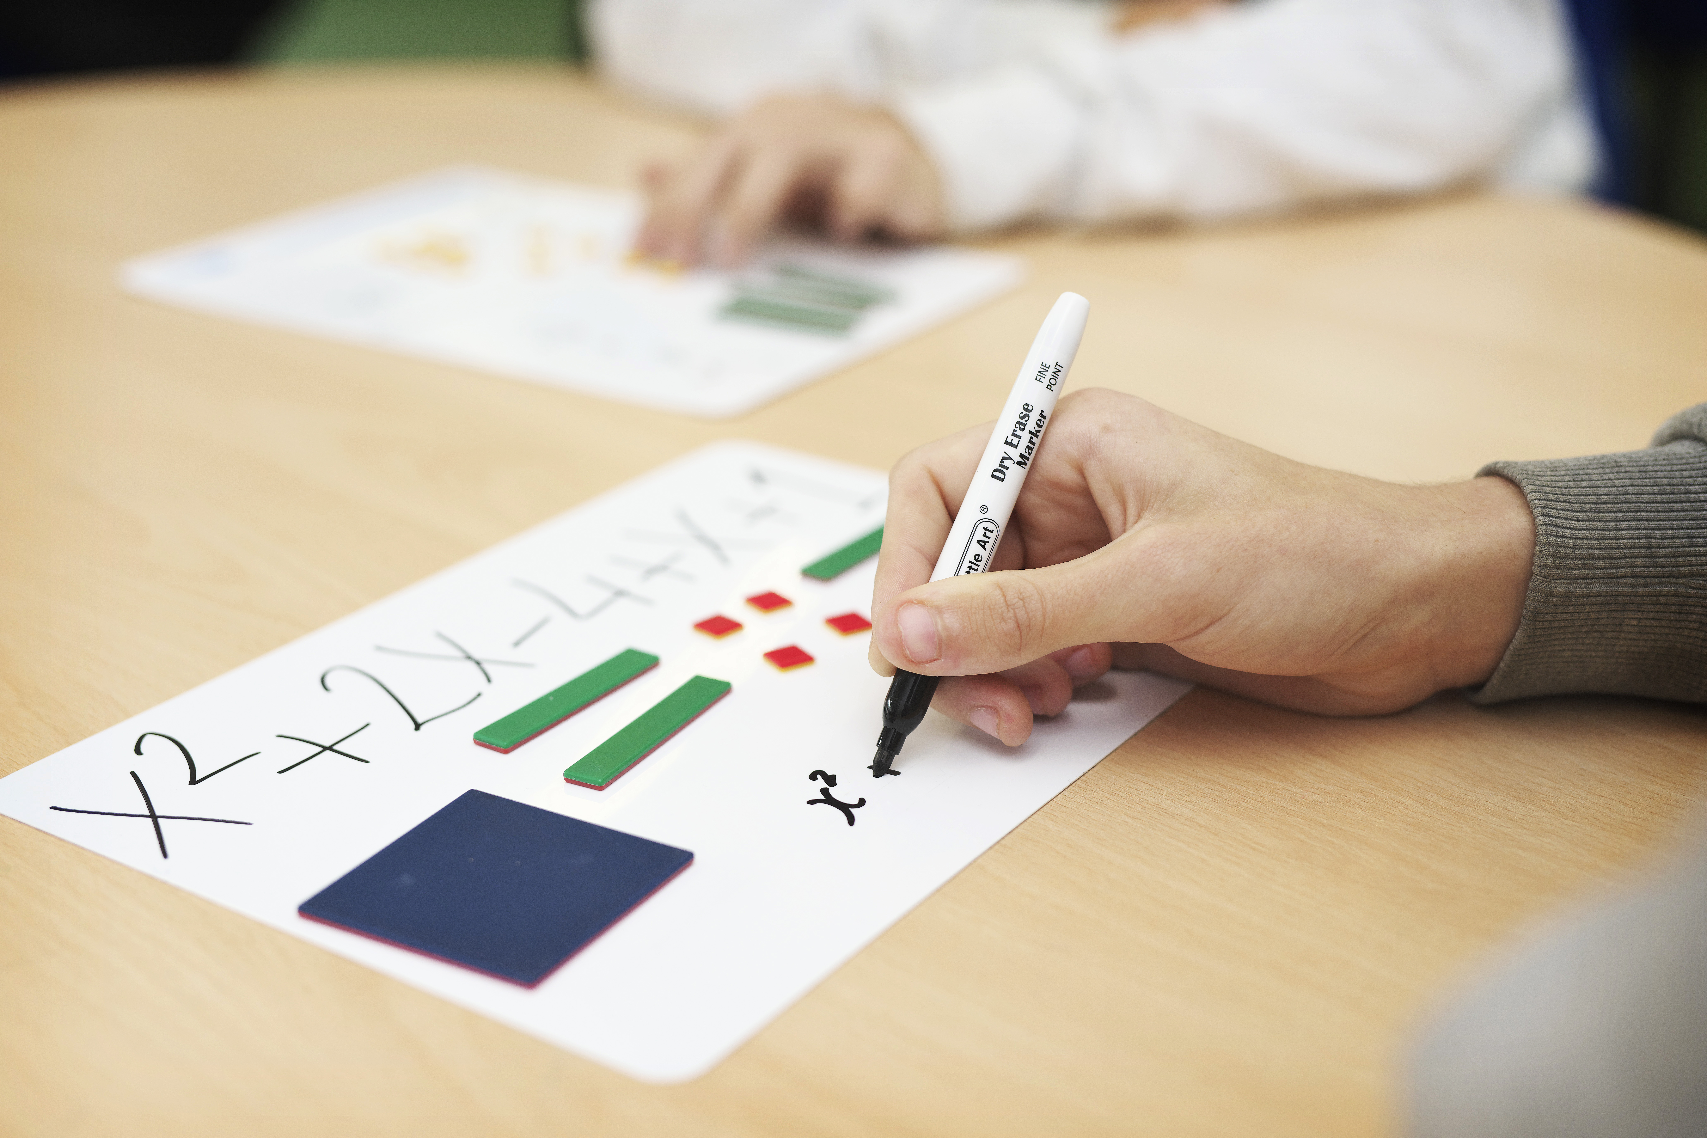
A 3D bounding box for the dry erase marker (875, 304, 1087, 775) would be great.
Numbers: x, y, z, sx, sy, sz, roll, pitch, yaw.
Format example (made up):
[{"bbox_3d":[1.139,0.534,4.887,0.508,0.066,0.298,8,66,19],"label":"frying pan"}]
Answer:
[{"bbox_3d":[0.031,-0.010,0.582,0.013,0.133,0.013,23,-14,2],"label":"dry erase marker"}]

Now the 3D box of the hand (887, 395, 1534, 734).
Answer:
[{"bbox_3d":[0.085,-0.004,0.600,0.167,0.072,0.093,-3,23,-7],"label":"hand"}]

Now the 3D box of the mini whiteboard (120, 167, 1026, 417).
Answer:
[{"bbox_3d":[-0.115,-0.116,0.951,0.297,0.003,0.210,15,27,30],"label":"mini whiteboard"}]

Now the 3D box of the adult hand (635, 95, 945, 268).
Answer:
[{"bbox_3d":[-0.029,-0.169,1.000,0.135,0.058,0.090,-15,28,-32],"label":"adult hand"}]

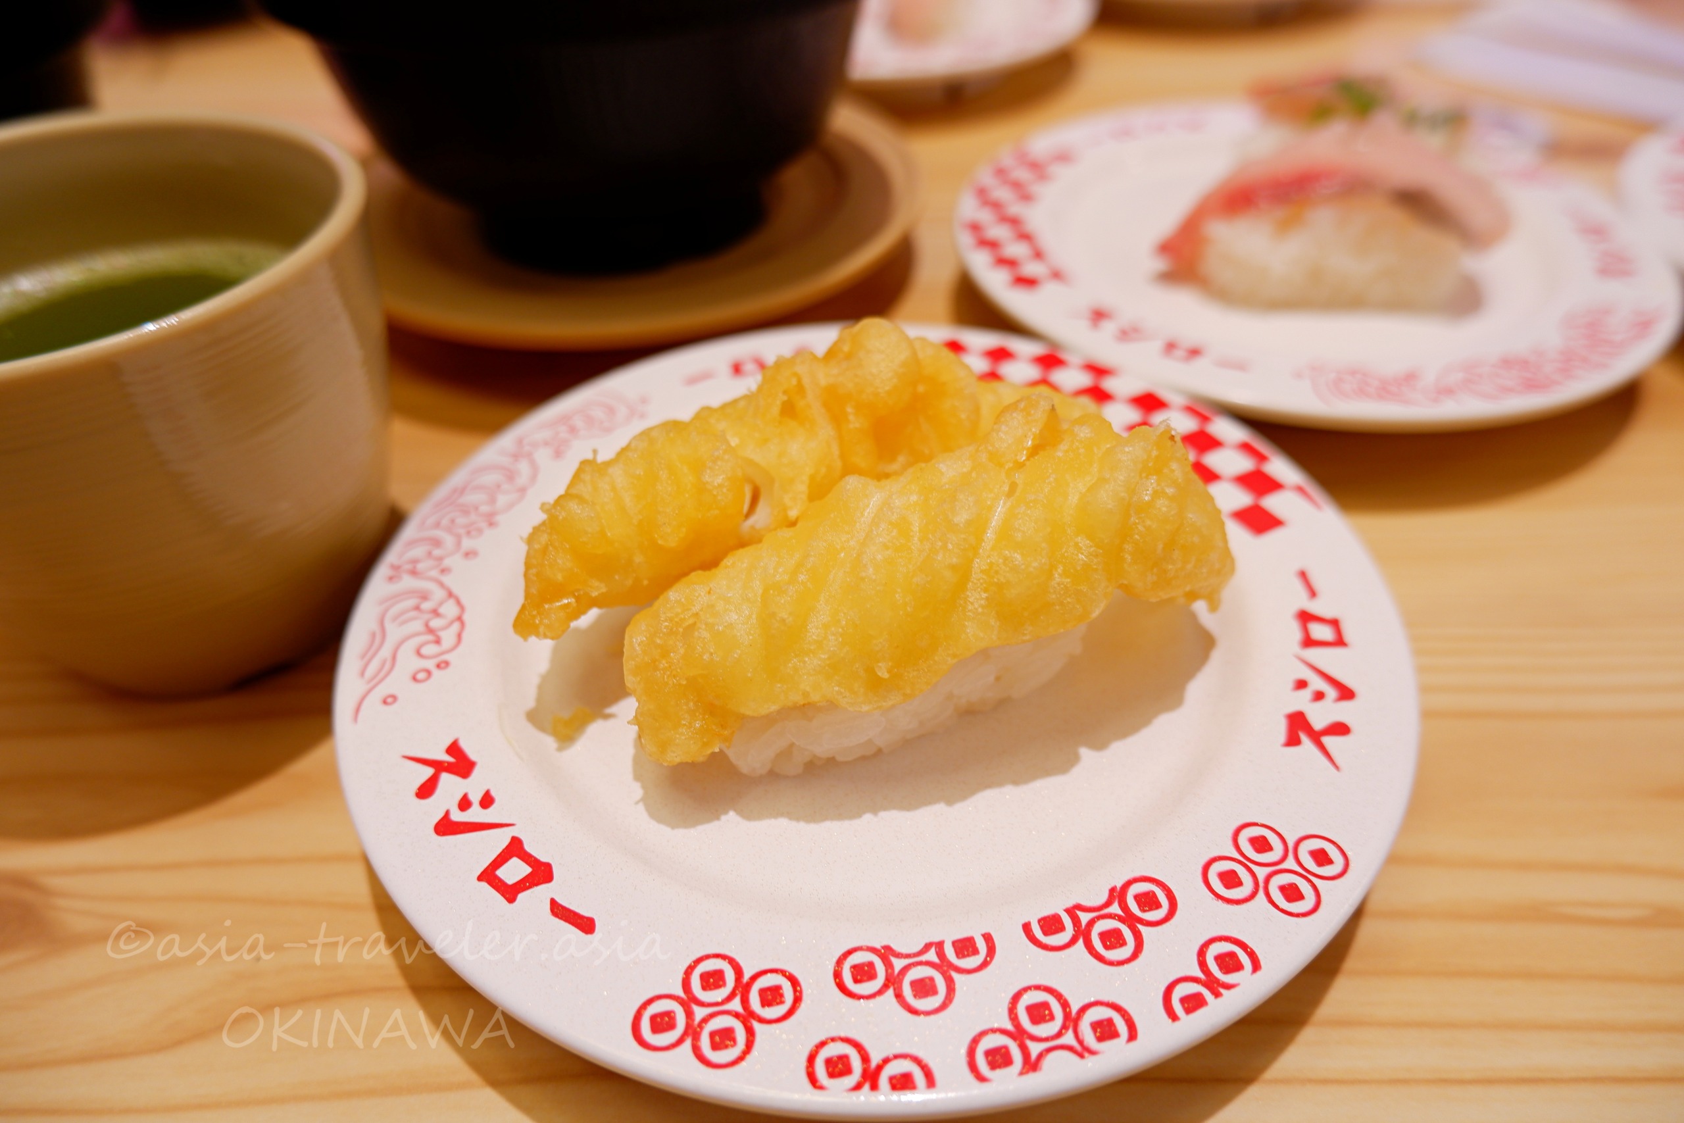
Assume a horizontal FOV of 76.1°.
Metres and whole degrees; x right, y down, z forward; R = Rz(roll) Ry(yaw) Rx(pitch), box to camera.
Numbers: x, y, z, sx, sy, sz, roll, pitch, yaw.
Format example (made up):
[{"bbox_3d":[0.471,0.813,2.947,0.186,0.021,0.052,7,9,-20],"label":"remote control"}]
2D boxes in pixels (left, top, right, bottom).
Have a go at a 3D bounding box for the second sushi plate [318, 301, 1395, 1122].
[{"bbox_3d":[0.004,0.011,0.166,0.150,0.021,0.150,-1,43,1],"label":"second sushi plate"}]

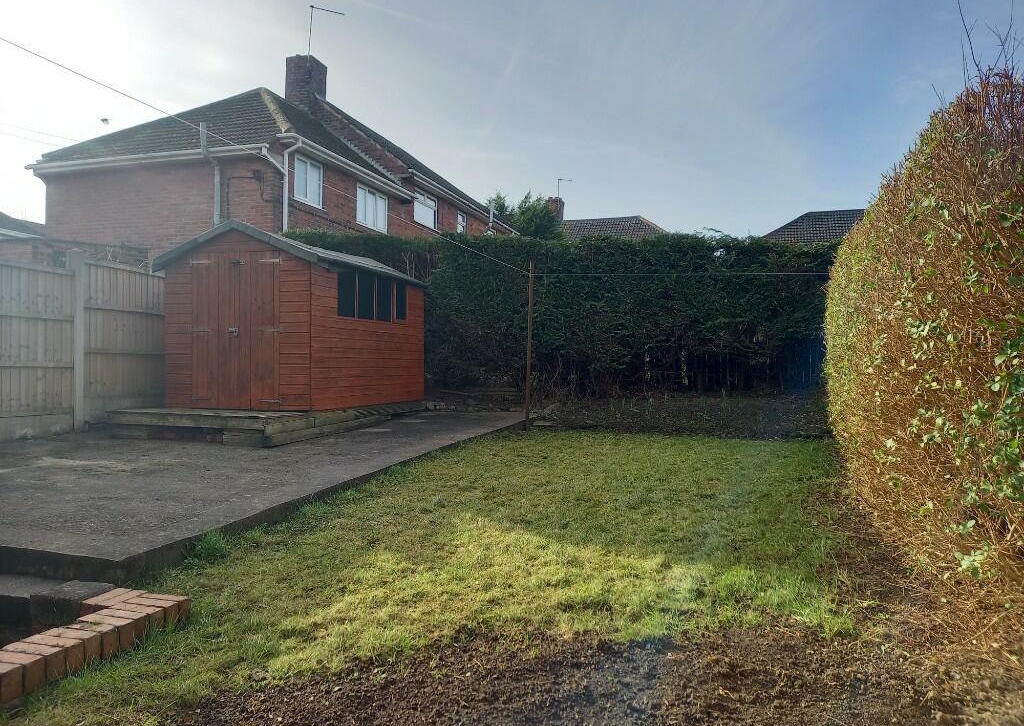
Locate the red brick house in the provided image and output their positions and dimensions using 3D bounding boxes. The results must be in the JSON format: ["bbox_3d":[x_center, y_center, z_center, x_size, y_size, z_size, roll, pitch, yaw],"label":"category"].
[{"bbox_3d":[-5.113,-3.803,22.171,6.550,9.200,15.200,0,0,17],"label":"red brick house"}]

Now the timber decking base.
[{"bbox_3d":[-2.780,0.665,9.366,2.260,0.260,4.100,0,0,17],"label":"timber decking base"}]

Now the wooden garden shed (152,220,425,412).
[{"bbox_3d":[-2.708,-0.522,9.900,2.160,2.120,3.190,0,0,17],"label":"wooden garden shed"}]

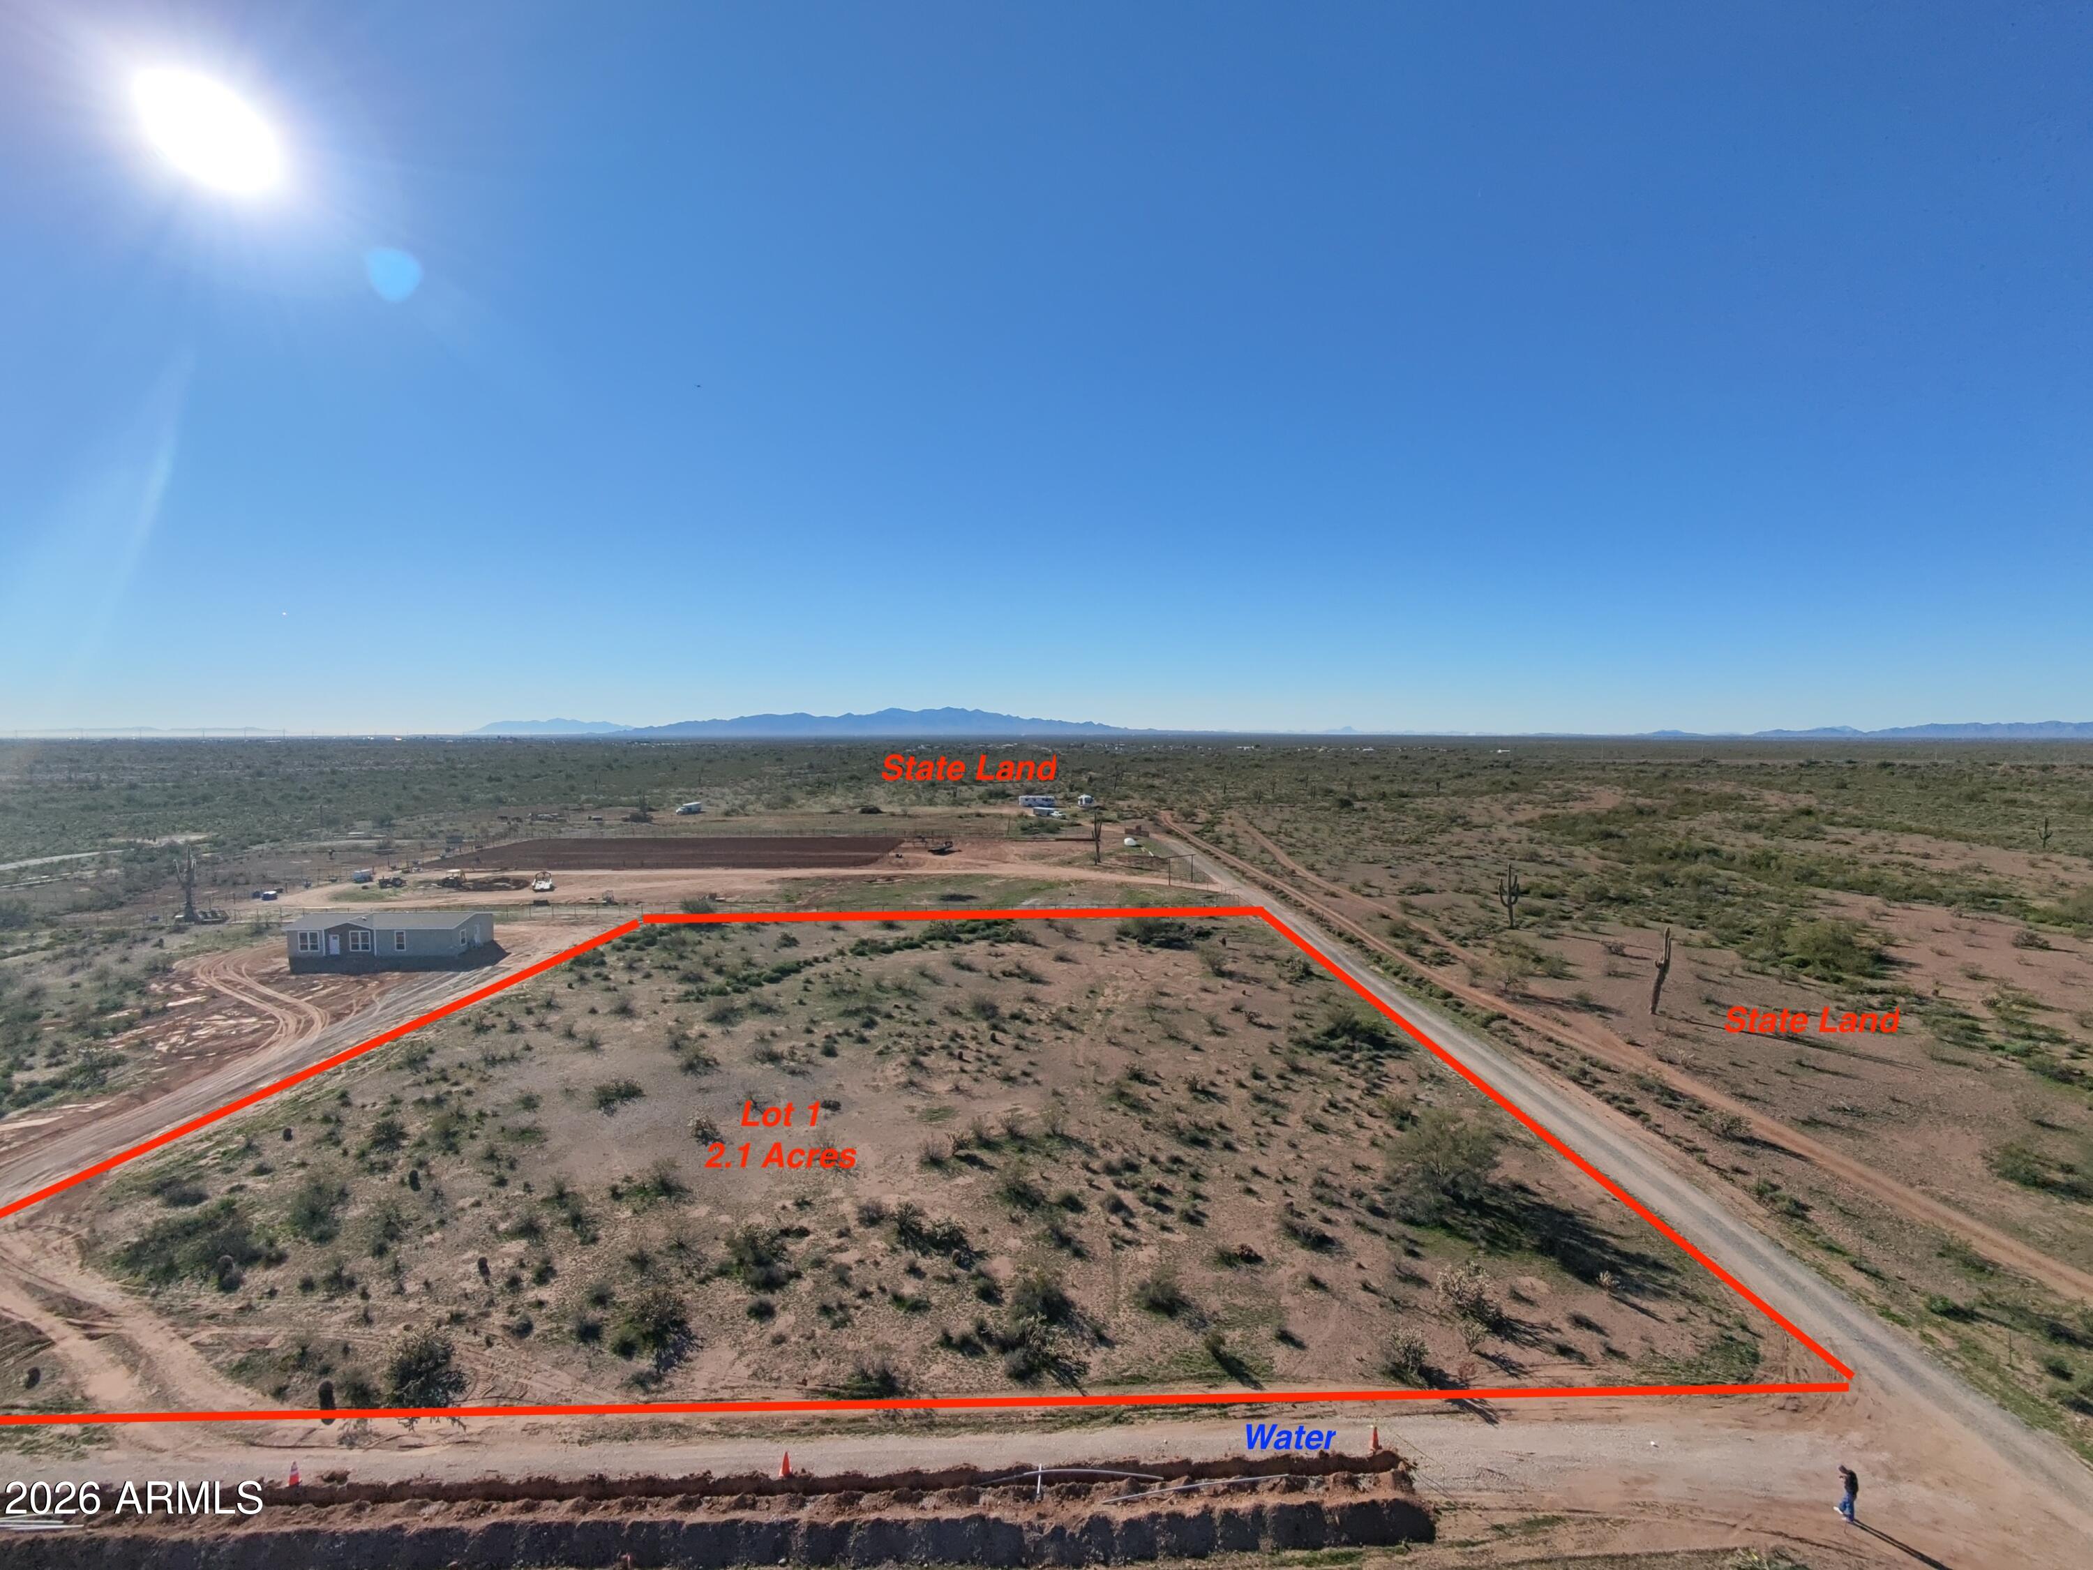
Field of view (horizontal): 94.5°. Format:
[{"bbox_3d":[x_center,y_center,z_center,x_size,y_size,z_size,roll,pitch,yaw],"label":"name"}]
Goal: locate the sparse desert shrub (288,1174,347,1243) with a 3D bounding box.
[{"bbox_3d":[-36.681,20.637,48.541,2.450,2.354,2.350,-2,4,-38],"label":"sparse desert shrub"}]

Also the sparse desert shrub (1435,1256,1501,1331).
[{"bbox_3d":[17.837,21.131,40.918,2.500,2.279,2.400,1,3,24],"label":"sparse desert shrub"}]

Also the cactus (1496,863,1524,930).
[{"bbox_3d":[58.346,13.925,121.529,2.600,8.176,2.200,2,3,26],"label":"cactus"}]

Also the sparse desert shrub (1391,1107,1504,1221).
[{"bbox_3d":[21.118,19.471,51.182,5.500,4.510,5.300,1,3,23],"label":"sparse desert shrub"}]

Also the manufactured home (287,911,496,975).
[{"bbox_3d":[-71.930,16.405,107.023,17.782,4.520,8.200,0,3,-3],"label":"manufactured home"}]

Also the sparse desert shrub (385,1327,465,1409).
[{"bbox_3d":[-23.277,21.437,36.232,2.550,2.090,2.500,-2,4,-34],"label":"sparse desert shrub"}]

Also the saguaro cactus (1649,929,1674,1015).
[{"bbox_3d":[53.435,16.170,83.865,1.850,7.688,1.300,2,4,33],"label":"saguaro cactus"}]

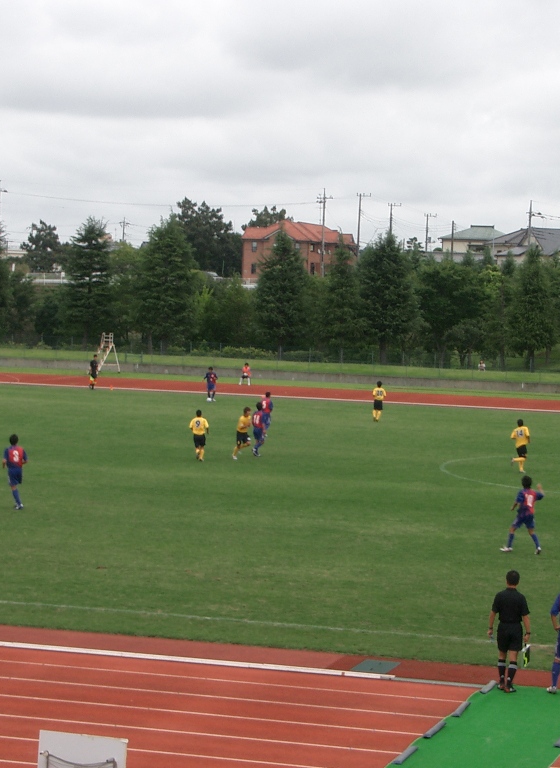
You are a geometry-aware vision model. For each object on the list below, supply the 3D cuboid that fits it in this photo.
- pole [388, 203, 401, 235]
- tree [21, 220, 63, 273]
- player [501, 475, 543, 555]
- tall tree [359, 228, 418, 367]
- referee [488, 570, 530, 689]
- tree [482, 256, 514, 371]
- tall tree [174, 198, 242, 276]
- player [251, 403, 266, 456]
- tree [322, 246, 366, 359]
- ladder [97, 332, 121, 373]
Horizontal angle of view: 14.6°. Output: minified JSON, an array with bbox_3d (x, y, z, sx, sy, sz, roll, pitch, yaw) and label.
[{"bbox_3d":[15.157,-17.838,287.731,1.800,11.752,0.500,3,3,15],"label":"pole"},{"bbox_3d":[-27.969,-15.545,257.830,5.200,7.413,5.000,3,3,15],"label":"tree"},{"bbox_3d":[5.141,2.778,46.600,0.780,1.660,0.600,1,3,-26],"label":"player"},{"bbox_3d":[6.672,-5.234,134.000,3.900,7.980,3.900,3,3,15],"label":"tall tree"},{"bbox_3d":[3.319,3.526,31.299,0.626,1.728,0.384,3,3,9],"label":"referee"},{"bbox_3d":[13.637,-4.318,136.000,2.300,6.989,2.300,2,3,6],"label":"tree"},{"bbox_3d":[-9.179,-18.748,285.000,9.600,11.000,9.200,2,3,0],"label":"tall tree"},{"bbox_3d":[-0.696,1.474,70.900,0.520,1.680,0.580,4,3,30],"label":"player"},{"bbox_3d":[3.978,-5.011,135.000,3.100,7.330,3.100,2,2,0],"label":"tree"},{"bbox_3d":[-10.273,-1.820,128.500,1.600,2.400,0.900,0,4,-45],"label":"ladder"}]

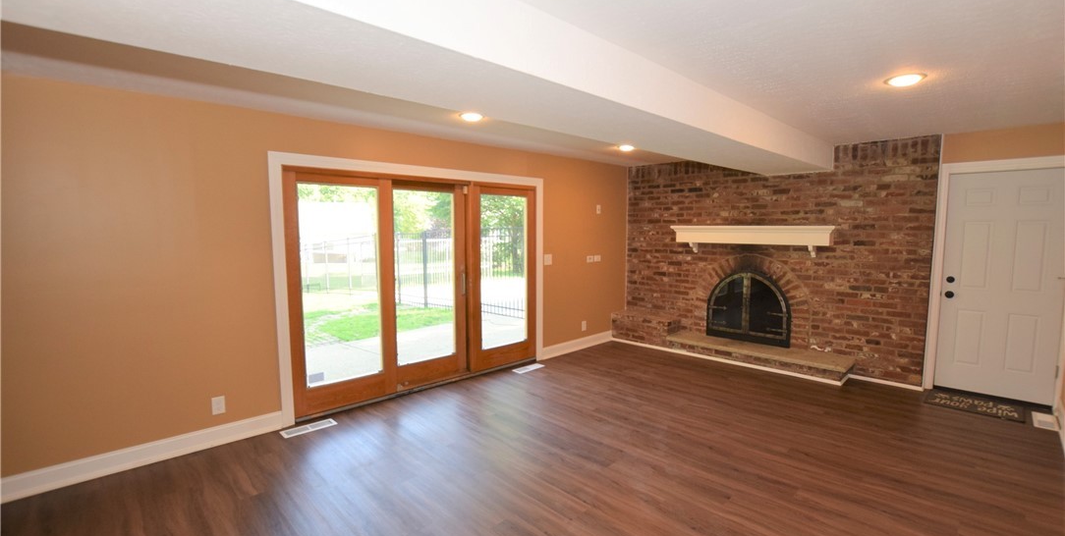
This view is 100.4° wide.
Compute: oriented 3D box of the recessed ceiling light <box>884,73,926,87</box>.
[{"bbox_3d":[2.187,-1.099,2.603,0.190,0.020,0.190,-5,7,-44],"label":"recessed ceiling light"}]

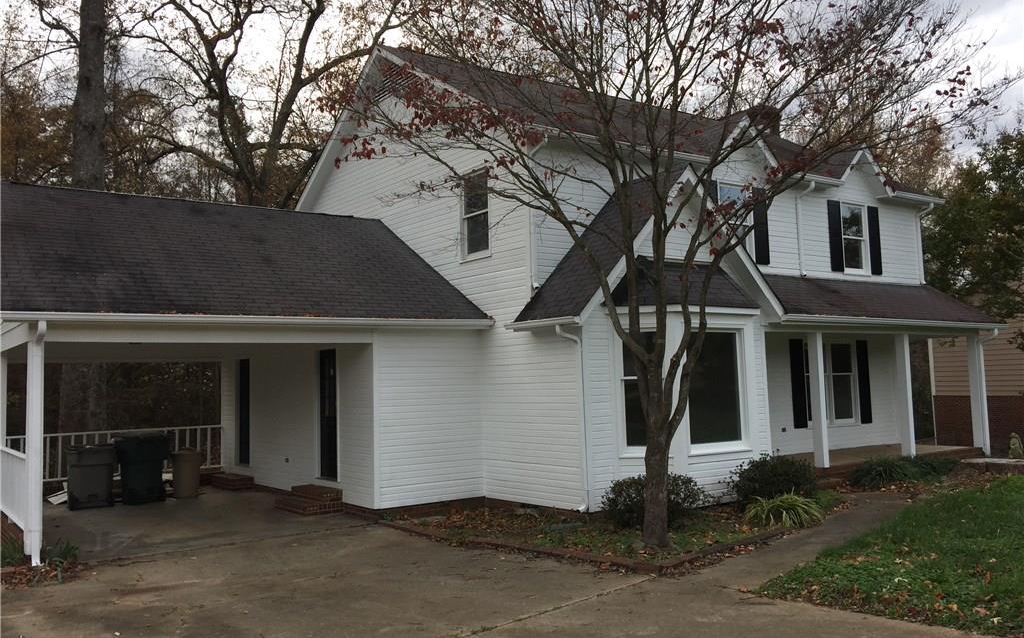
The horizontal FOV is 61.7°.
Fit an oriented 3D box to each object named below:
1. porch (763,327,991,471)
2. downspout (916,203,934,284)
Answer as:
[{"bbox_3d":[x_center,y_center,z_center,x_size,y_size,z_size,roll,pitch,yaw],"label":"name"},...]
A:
[{"bbox_3d":[6.102,1.421,15.660,6.176,2.298,2.059,1,-6,-33],"label":"porch"},{"bbox_3d":[8.648,-1.563,17.841,0.099,1.650,0.352,1,-6,-33],"label":"downspout"}]

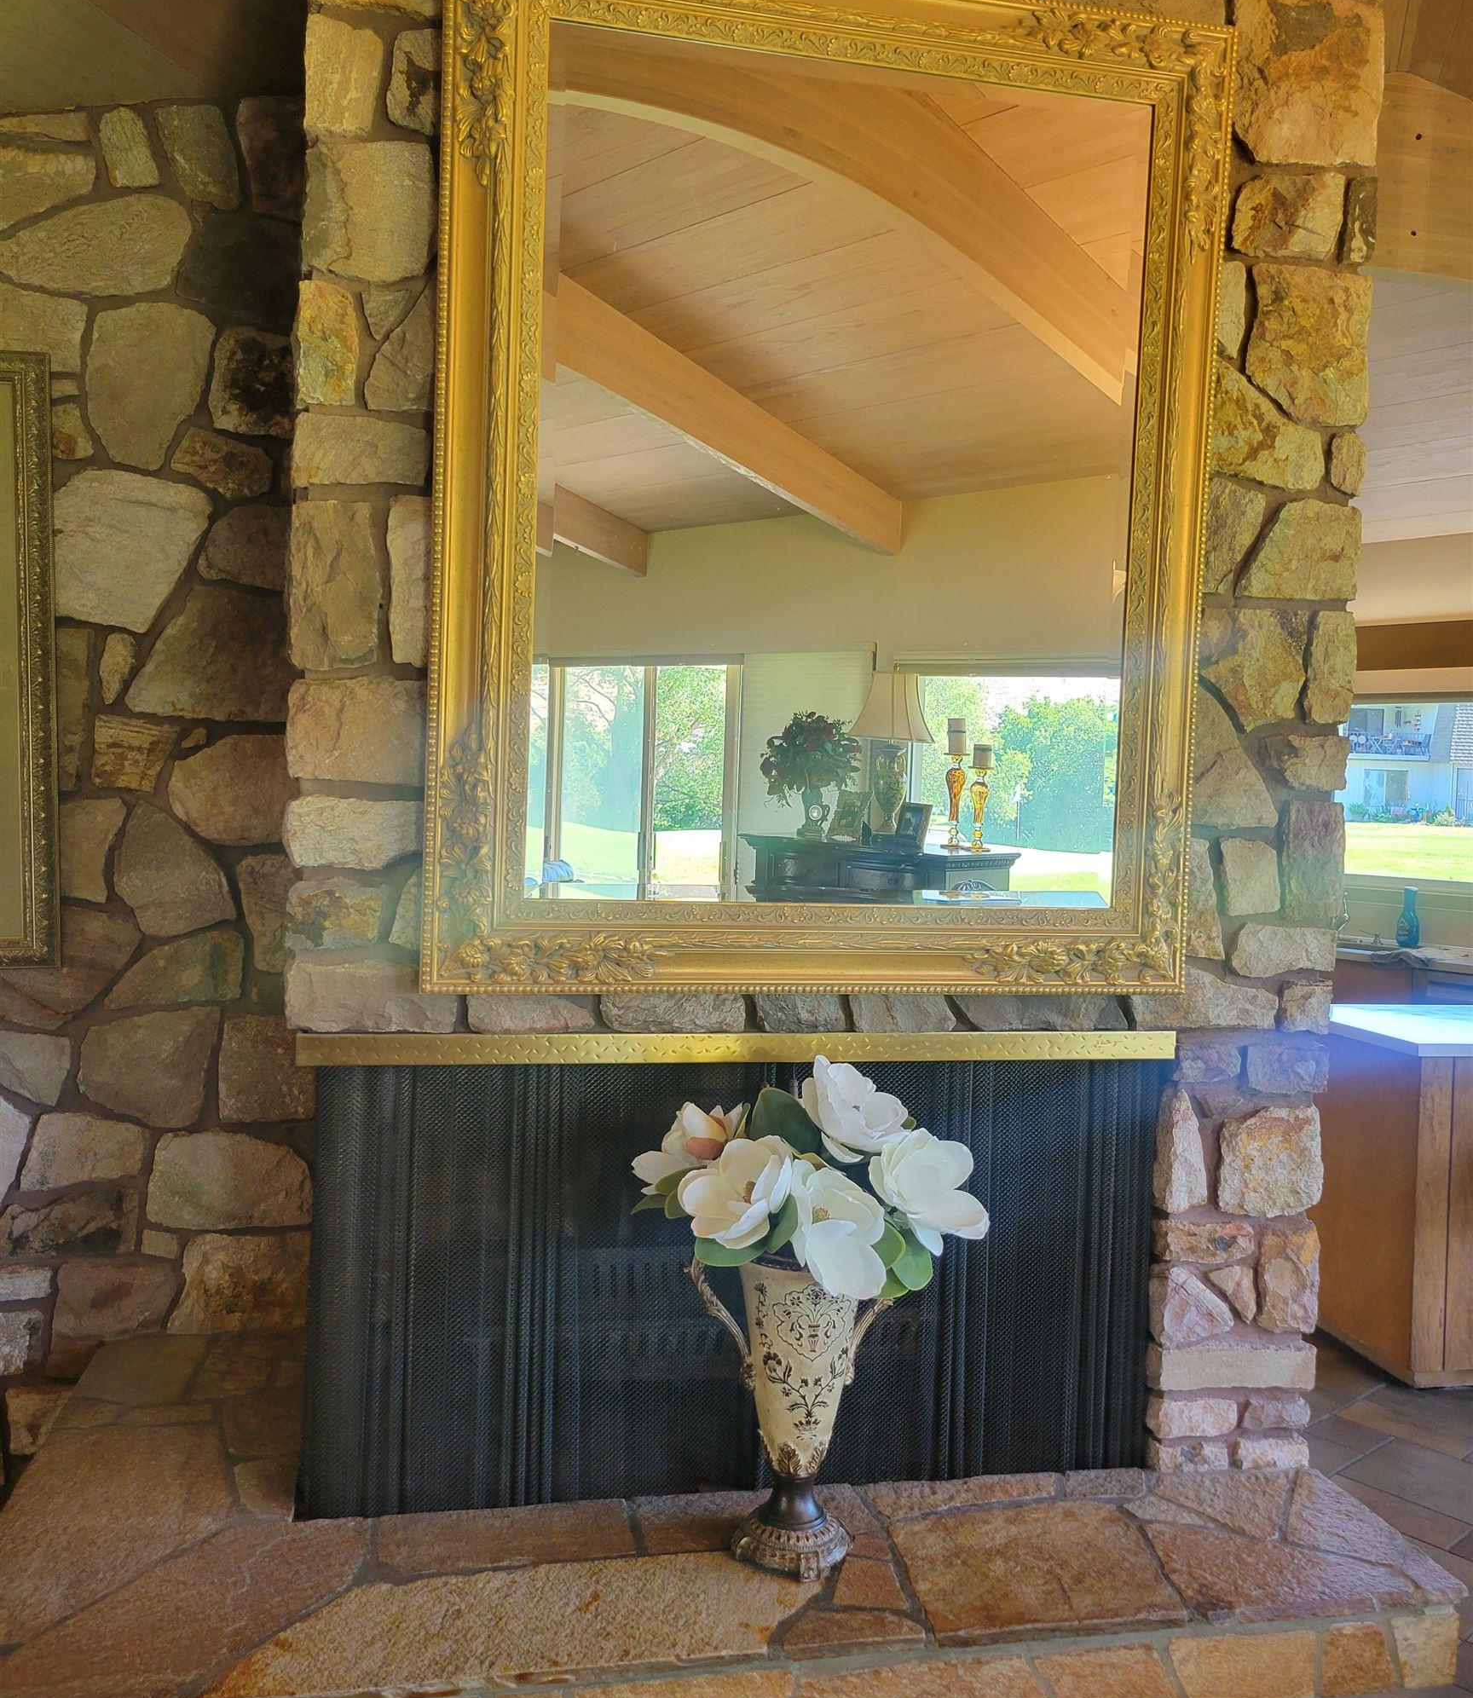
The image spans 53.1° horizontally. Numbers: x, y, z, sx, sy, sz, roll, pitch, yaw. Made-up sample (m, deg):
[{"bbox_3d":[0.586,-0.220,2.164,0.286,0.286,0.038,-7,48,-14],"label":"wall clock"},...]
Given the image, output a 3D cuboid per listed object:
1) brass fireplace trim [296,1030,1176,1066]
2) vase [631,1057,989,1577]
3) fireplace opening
[{"bbox_3d":[0.036,0.308,2.292,1.386,0.048,0.040,1,3,-10],"label":"brass fireplace trim"},{"bbox_3d":[0.113,0.674,2.162,0.530,0.725,0.420,1,3,-10],"label":"vase"},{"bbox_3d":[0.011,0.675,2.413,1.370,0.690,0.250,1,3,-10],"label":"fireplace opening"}]

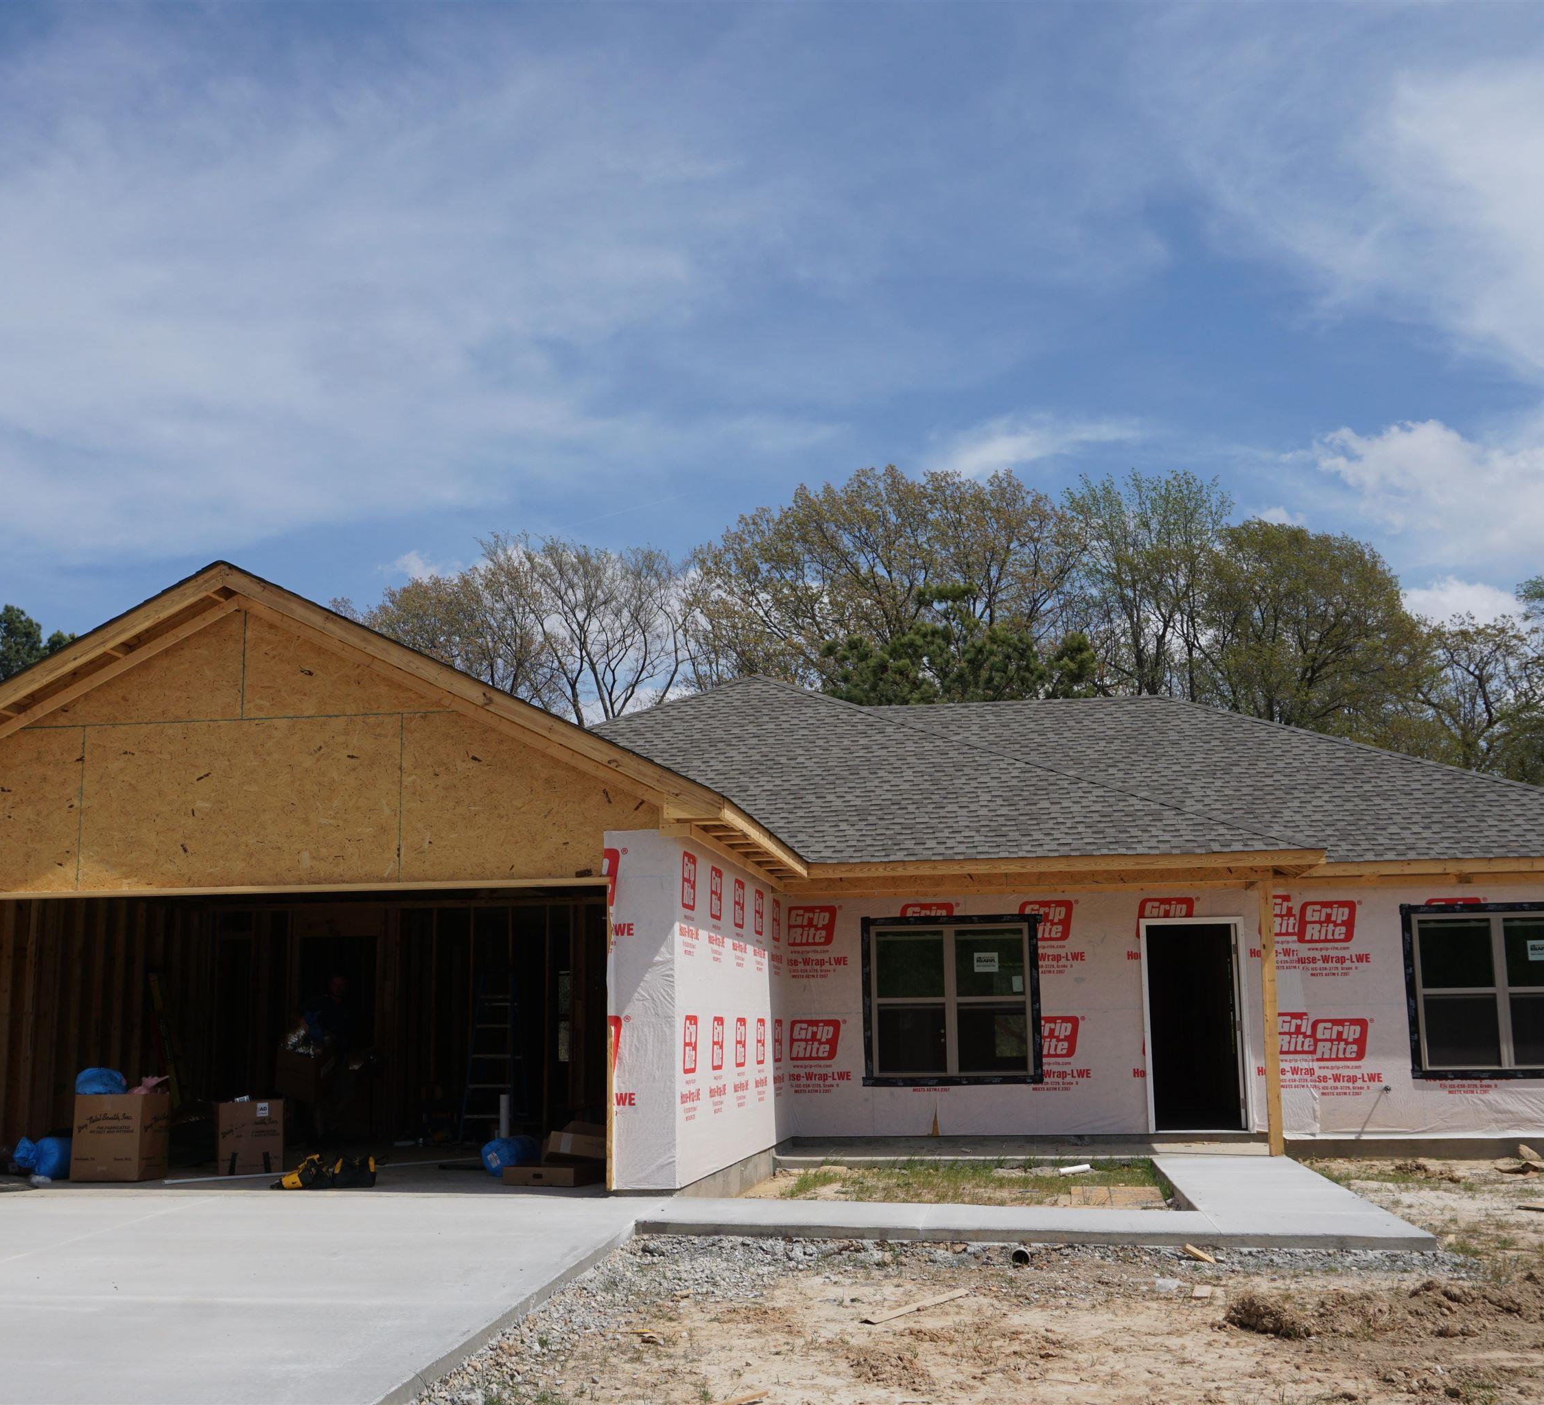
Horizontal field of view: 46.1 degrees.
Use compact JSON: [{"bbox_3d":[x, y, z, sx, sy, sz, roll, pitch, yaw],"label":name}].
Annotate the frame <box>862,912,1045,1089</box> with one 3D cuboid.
[{"bbox_3d":[1.841,3.040,18.537,1.830,1.700,0.100,-2,-10,8],"label":"frame"}]

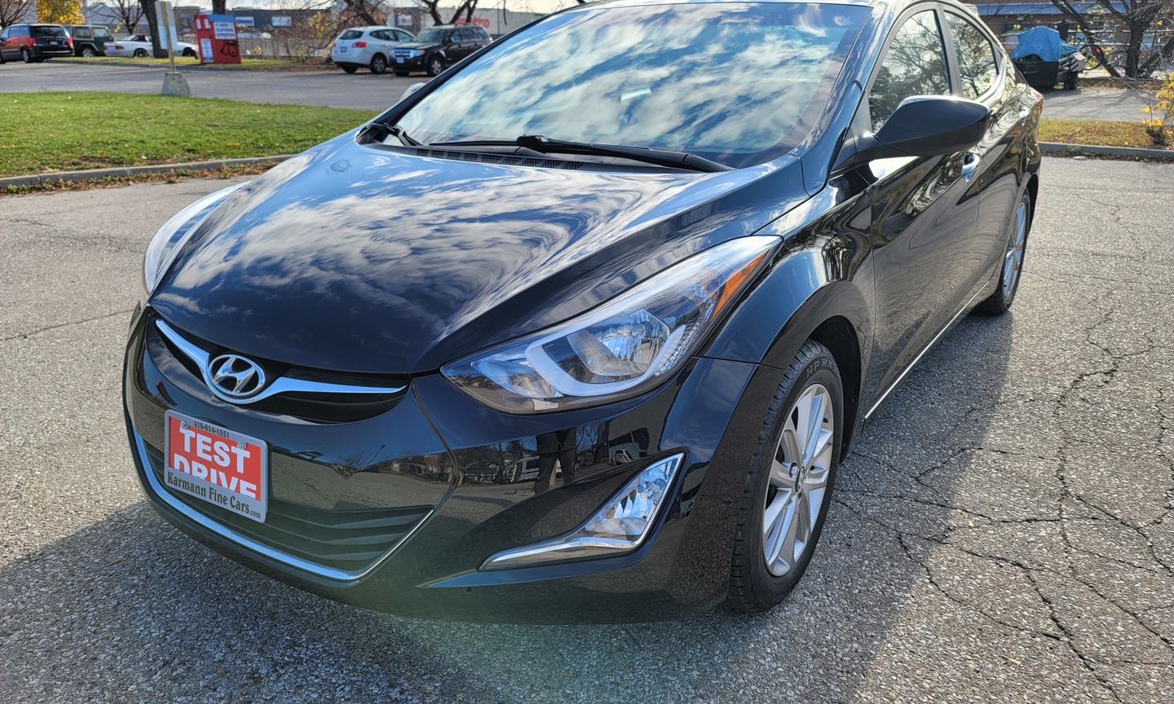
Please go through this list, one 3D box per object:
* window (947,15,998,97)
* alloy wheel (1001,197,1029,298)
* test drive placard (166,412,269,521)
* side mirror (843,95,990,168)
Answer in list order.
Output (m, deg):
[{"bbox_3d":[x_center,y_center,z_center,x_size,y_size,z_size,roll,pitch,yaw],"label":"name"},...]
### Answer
[{"bbox_3d":[1.500,-1.141,3.287,0.065,0.338,0.753,-12,9,39],"label":"window"},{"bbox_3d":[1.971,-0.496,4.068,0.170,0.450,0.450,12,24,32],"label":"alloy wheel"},{"bbox_3d":[-0.729,0.221,1.655,0.313,0.157,0.020,10,10,30],"label":"test drive placard"},{"bbox_3d":[0.805,-0.543,2.069,0.280,0.155,0.190,12,24,32],"label":"side mirror"}]

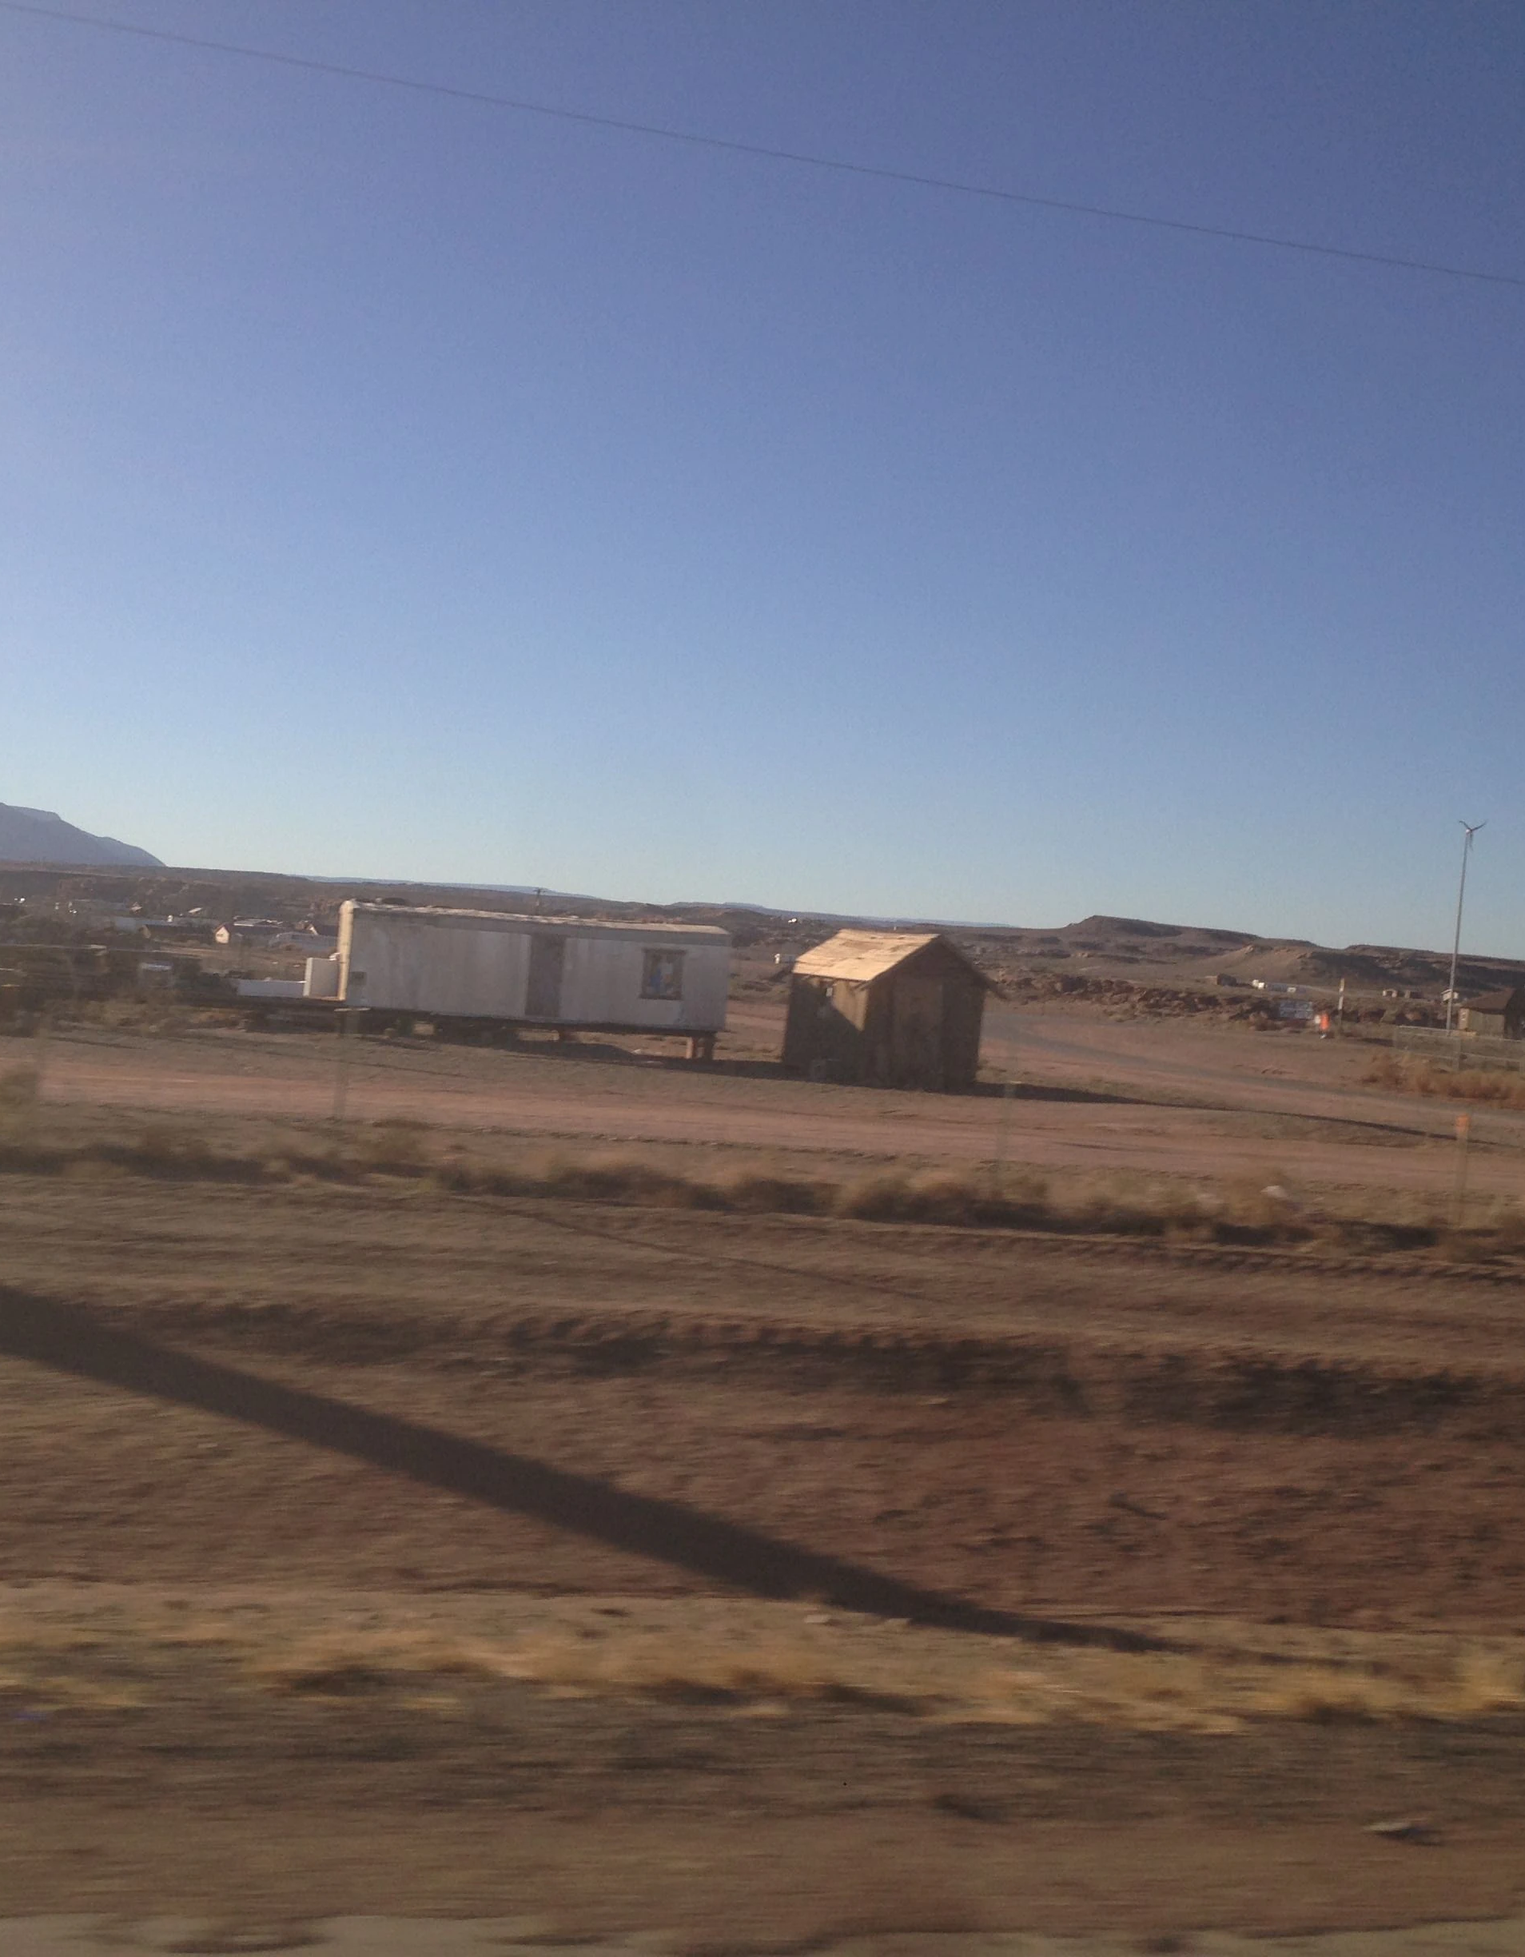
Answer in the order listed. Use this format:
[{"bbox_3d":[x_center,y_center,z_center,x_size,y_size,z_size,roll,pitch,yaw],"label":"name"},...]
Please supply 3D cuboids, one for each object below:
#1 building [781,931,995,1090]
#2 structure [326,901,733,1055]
[{"bbox_3d":[2.800,0.688,56.000,3.100,3.300,4.000,4,1,-26],"label":"building"},{"bbox_3d":[-5.776,0.025,60.500,9.600,3.050,2.450,4,1,-14],"label":"structure"}]

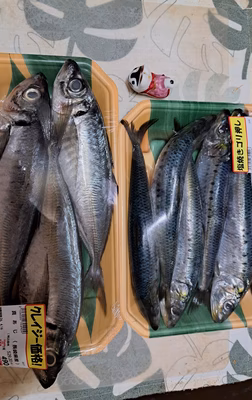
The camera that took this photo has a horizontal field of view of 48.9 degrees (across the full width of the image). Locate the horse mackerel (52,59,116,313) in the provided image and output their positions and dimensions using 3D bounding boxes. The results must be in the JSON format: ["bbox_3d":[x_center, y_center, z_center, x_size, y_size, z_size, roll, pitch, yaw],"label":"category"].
[{"bbox_3d":[-0.038,-0.011,0.281,0.057,0.038,0.260,-6,94,-9],"label":"horse mackerel"}]

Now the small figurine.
[{"bbox_3d":[0.027,-0.127,0.296,0.043,0.028,0.026,13,90,-9],"label":"small figurine"}]

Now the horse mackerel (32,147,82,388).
[{"bbox_3d":[-0.070,0.057,0.269,0.053,0.038,0.255,2,91,-9],"label":"horse mackerel"}]

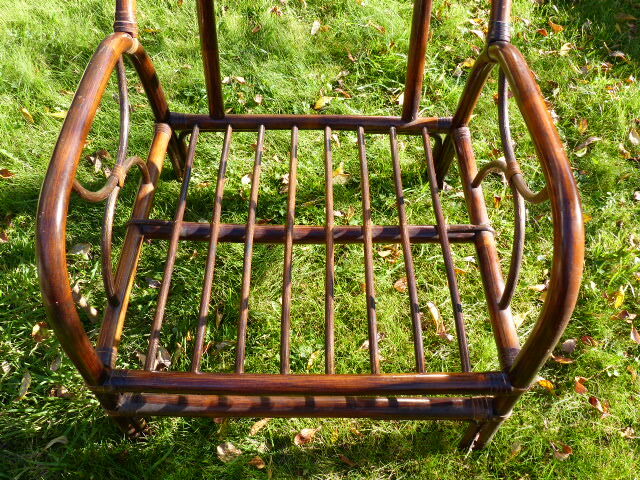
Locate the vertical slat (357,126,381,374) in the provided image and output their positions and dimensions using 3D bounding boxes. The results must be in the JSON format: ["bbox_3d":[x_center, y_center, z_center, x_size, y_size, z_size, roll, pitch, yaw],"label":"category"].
[{"bbox_3d":[0.082,-0.016,0.998,0.012,0.012,0.537,0,53,-1],"label":"vertical slat"}]

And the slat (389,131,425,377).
[{"bbox_3d":[0.155,-0.016,1.044,0.013,0.013,0.556,0,53,-1],"label":"slat"}]

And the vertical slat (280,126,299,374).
[{"bbox_3d":[-0.050,-0.017,0.997,0.012,0.012,0.539,0,53,-1],"label":"vertical slat"}]

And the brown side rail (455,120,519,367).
[{"bbox_3d":[0.298,-0.020,1.052,0.031,0.031,0.543,1,52,0],"label":"brown side rail"}]

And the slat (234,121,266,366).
[{"bbox_3d":[-0.115,-0.019,0.997,0.012,0.012,0.539,0,53,-1],"label":"slat"}]

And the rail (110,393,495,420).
[{"bbox_3d":[-0.026,0.273,0.941,0.623,0.034,0.034,0,54,-1],"label":"rail"}]

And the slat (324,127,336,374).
[{"bbox_3d":[0.016,-0.016,0.997,0.012,0.012,0.538,0,53,-1],"label":"slat"}]

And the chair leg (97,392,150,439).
[{"bbox_3d":[-0.333,0.309,0.987,0.045,0.190,0.038,0,52,-1],"label":"chair leg"}]

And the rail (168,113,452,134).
[{"bbox_3d":[-0.019,-0.237,1.165,0.584,0.033,0.033,0,53,-1],"label":"rail"}]

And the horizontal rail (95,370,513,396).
[{"bbox_3d":[-0.020,0.208,0.826,0.601,0.033,0.033,0,53,-1],"label":"horizontal rail"}]

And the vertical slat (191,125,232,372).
[{"bbox_3d":[-0.190,-0.019,1.041,0.013,0.013,0.560,0,53,-1],"label":"vertical slat"}]

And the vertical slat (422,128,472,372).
[{"bbox_3d":[0.225,-0.016,1.045,0.013,0.013,0.555,0,53,-1],"label":"vertical slat"}]

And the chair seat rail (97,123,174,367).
[{"bbox_3d":[-0.329,-0.025,1.051,0.031,0.031,0.553,0,52,0],"label":"chair seat rail"}]

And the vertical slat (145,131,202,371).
[{"bbox_3d":[-0.249,-0.020,0.996,0.012,0.012,0.535,0,53,-1],"label":"vertical slat"}]

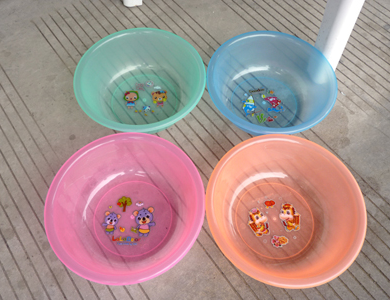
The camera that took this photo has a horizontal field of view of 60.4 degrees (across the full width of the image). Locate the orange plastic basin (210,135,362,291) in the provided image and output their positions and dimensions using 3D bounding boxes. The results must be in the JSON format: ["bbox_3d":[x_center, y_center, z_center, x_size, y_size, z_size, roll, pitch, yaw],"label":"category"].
[{"bbox_3d":[0.183,0.133,0.730,0.324,0.112,0.324,0,62,-1],"label":"orange plastic basin"}]

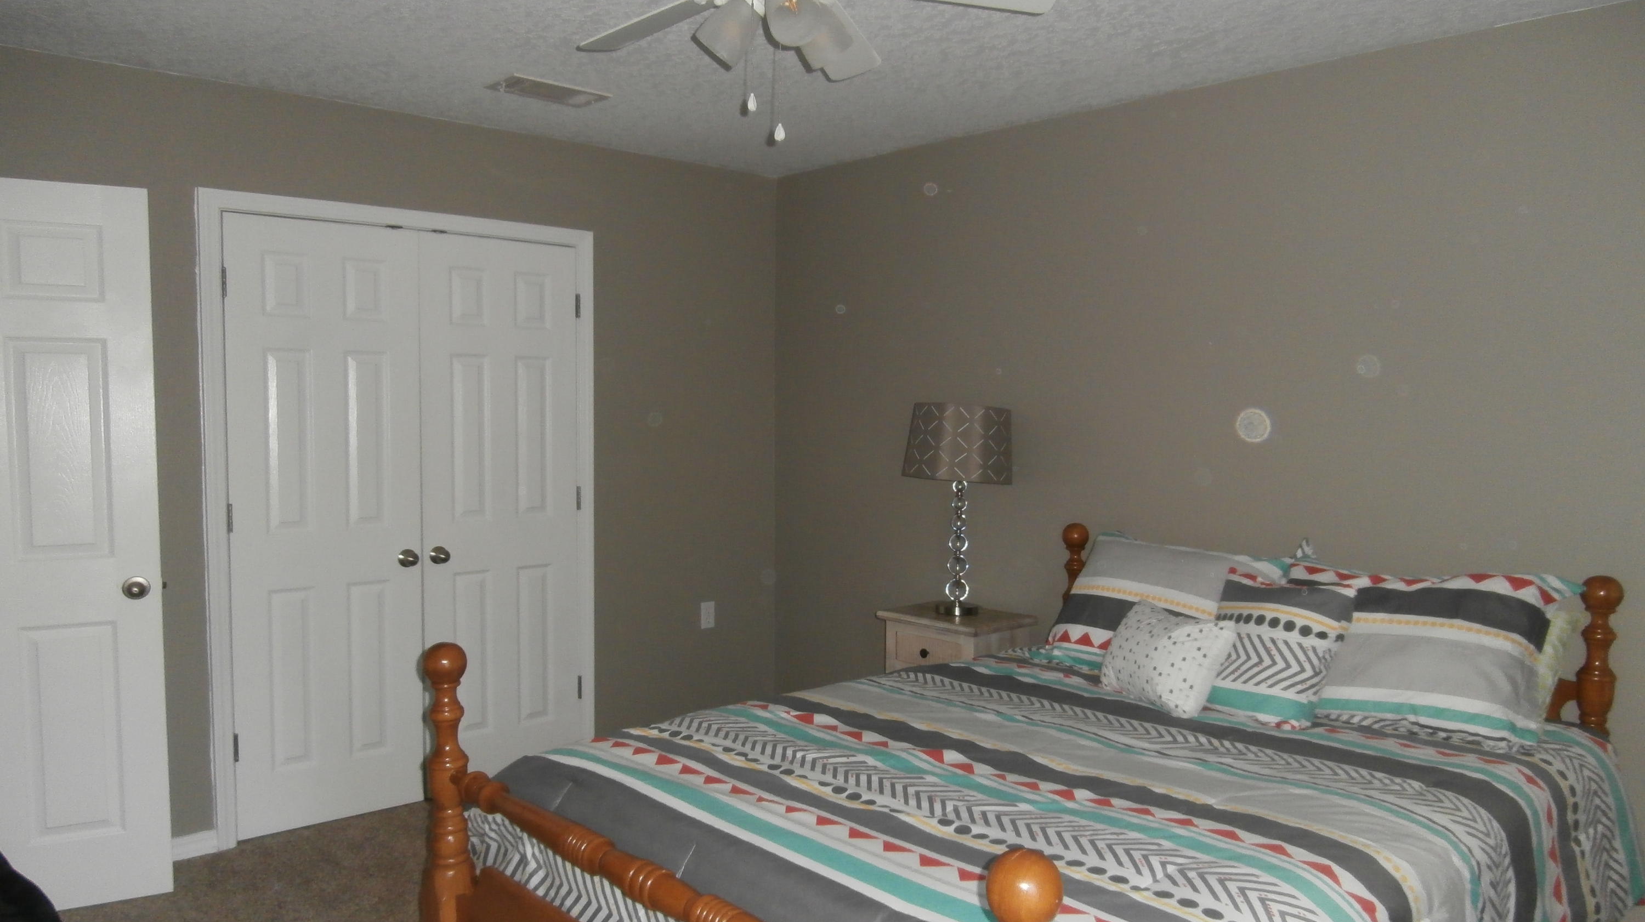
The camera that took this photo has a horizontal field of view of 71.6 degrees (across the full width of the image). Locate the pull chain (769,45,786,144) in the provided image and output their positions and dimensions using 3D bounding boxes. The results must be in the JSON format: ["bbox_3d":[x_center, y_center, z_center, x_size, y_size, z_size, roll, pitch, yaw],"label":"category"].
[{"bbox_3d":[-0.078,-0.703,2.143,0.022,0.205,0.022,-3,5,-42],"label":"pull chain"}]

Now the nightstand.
[{"bbox_3d":[0.484,0.895,4.122,0.350,0.685,0.465,-3,5,-44],"label":"nightstand"}]

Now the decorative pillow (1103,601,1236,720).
[{"bbox_3d":[0.886,0.499,2.934,0.130,0.265,0.345,33,-11,-24],"label":"decorative pillow"}]

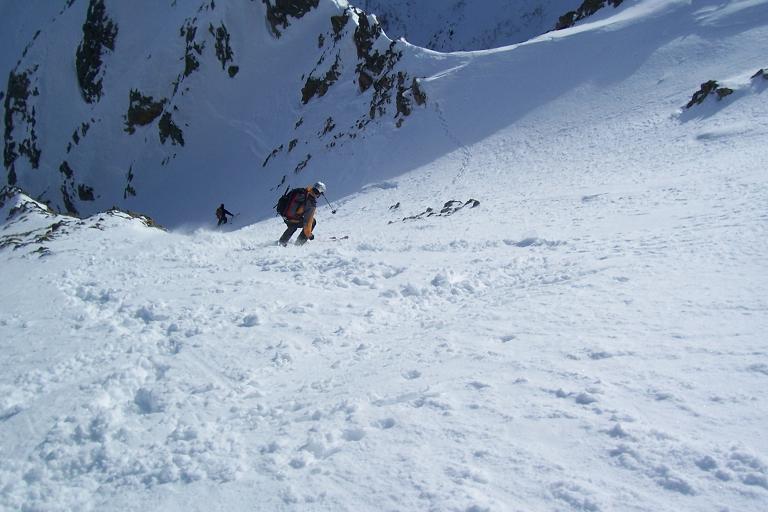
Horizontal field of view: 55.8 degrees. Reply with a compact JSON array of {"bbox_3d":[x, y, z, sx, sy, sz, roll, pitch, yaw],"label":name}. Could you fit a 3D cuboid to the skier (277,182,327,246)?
[{"bbox_3d":[-1.649,-0.850,14.500,0.900,1.300,0.700,-8,25,-18],"label":"skier"}]

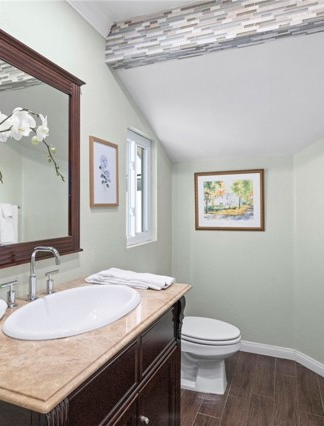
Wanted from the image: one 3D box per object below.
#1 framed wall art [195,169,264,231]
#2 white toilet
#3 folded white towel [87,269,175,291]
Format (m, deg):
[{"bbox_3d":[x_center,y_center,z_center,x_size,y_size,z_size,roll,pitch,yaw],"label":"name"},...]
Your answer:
[{"bbox_3d":[0.585,-0.105,2.511,0.605,0.528,0.025,-1,1,23],"label":"framed wall art"},{"bbox_3d":[0.199,0.878,2.025,0.700,0.700,0.390,-1,1,23],"label":"white toilet"},{"bbox_3d":[-0.157,0.317,1.360,0.425,0.042,0.165,-1,1,23],"label":"folded white towel"}]

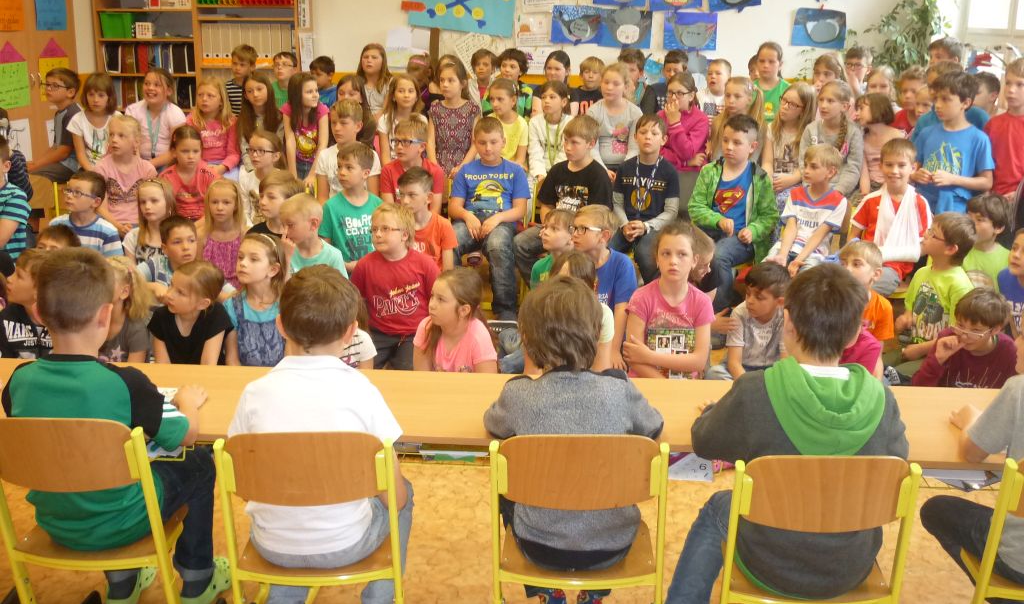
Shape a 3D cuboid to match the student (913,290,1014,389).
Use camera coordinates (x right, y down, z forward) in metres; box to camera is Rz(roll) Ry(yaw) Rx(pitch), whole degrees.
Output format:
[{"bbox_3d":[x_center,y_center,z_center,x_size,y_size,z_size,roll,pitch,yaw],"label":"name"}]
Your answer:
[{"bbox_3d":[1.485,0.278,3.308,0.460,0.636,0.520,9,16,31],"label":"student"}]

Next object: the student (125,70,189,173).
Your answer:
[{"bbox_3d":[-2.178,-0.840,6.016,0.420,1.100,0.600,-2,17,-11],"label":"student"}]

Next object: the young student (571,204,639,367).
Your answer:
[{"bbox_3d":[0.367,-0.058,4.601,0.520,0.786,0.620,13,20,35],"label":"young student"}]

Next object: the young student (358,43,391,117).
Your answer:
[{"bbox_3d":[-0.971,-1.126,7.058,0.380,1.440,0.260,0,16,-3],"label":"young student"}]

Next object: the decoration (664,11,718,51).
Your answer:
[{"bbox_3d":[1.449,-2.177,7.843,0.420,0.300,0.020,1,16,1],"label":"decoration"}]

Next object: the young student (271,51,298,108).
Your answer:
[{"bbox_3d":[-1.581,-1.069,6.931,0.360,1.388,0.250,2,16,5],"label":"young student"}]

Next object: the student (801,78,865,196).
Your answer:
[{"bbox_3d":[1.678,-0.650,5.310,0.400,1.081,0.540,9,16,31],"label":"student"}]

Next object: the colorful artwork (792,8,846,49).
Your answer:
[{"bbox_3d":[2.473,-2.199,7.850,0.420,0.300,0.020,5,16,3],"label":"colorful artwork"}]

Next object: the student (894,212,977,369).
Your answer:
[{"bbox_3d":[1.930,-0.029,4.608,0.550,0.774,0.620,13,20,35],"label":"student"}]

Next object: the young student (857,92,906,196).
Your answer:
[{"bbox_3d":[2.001,-0.625,5.425,0.400,1.000,0.580,14,20,40],"label":"young student"}]

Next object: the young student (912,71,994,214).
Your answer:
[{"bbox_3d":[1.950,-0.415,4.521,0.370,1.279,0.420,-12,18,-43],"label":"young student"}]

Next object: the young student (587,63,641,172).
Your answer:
[{"bbox_3d":[0.547,-0.767,5.549,0.400,1.158,0.520,3,14,8],"label":"young student"}]

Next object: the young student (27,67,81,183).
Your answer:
[{"bbox_3d":[-2.733,-0.852,5.765,0.500,1.052,0.380,-7,16,-31],"label":"young student"}]

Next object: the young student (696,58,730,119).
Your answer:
[{"bbox_3d":[1.350,-0.928,6.588,0.380,1.350,0.250,6,16,19],"label":"young student"}]

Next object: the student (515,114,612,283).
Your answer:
[{"bbox_3d":[0.273,-0.359,4.897,0.450,1.130,0.650,5,17,15],"label":"student"}]

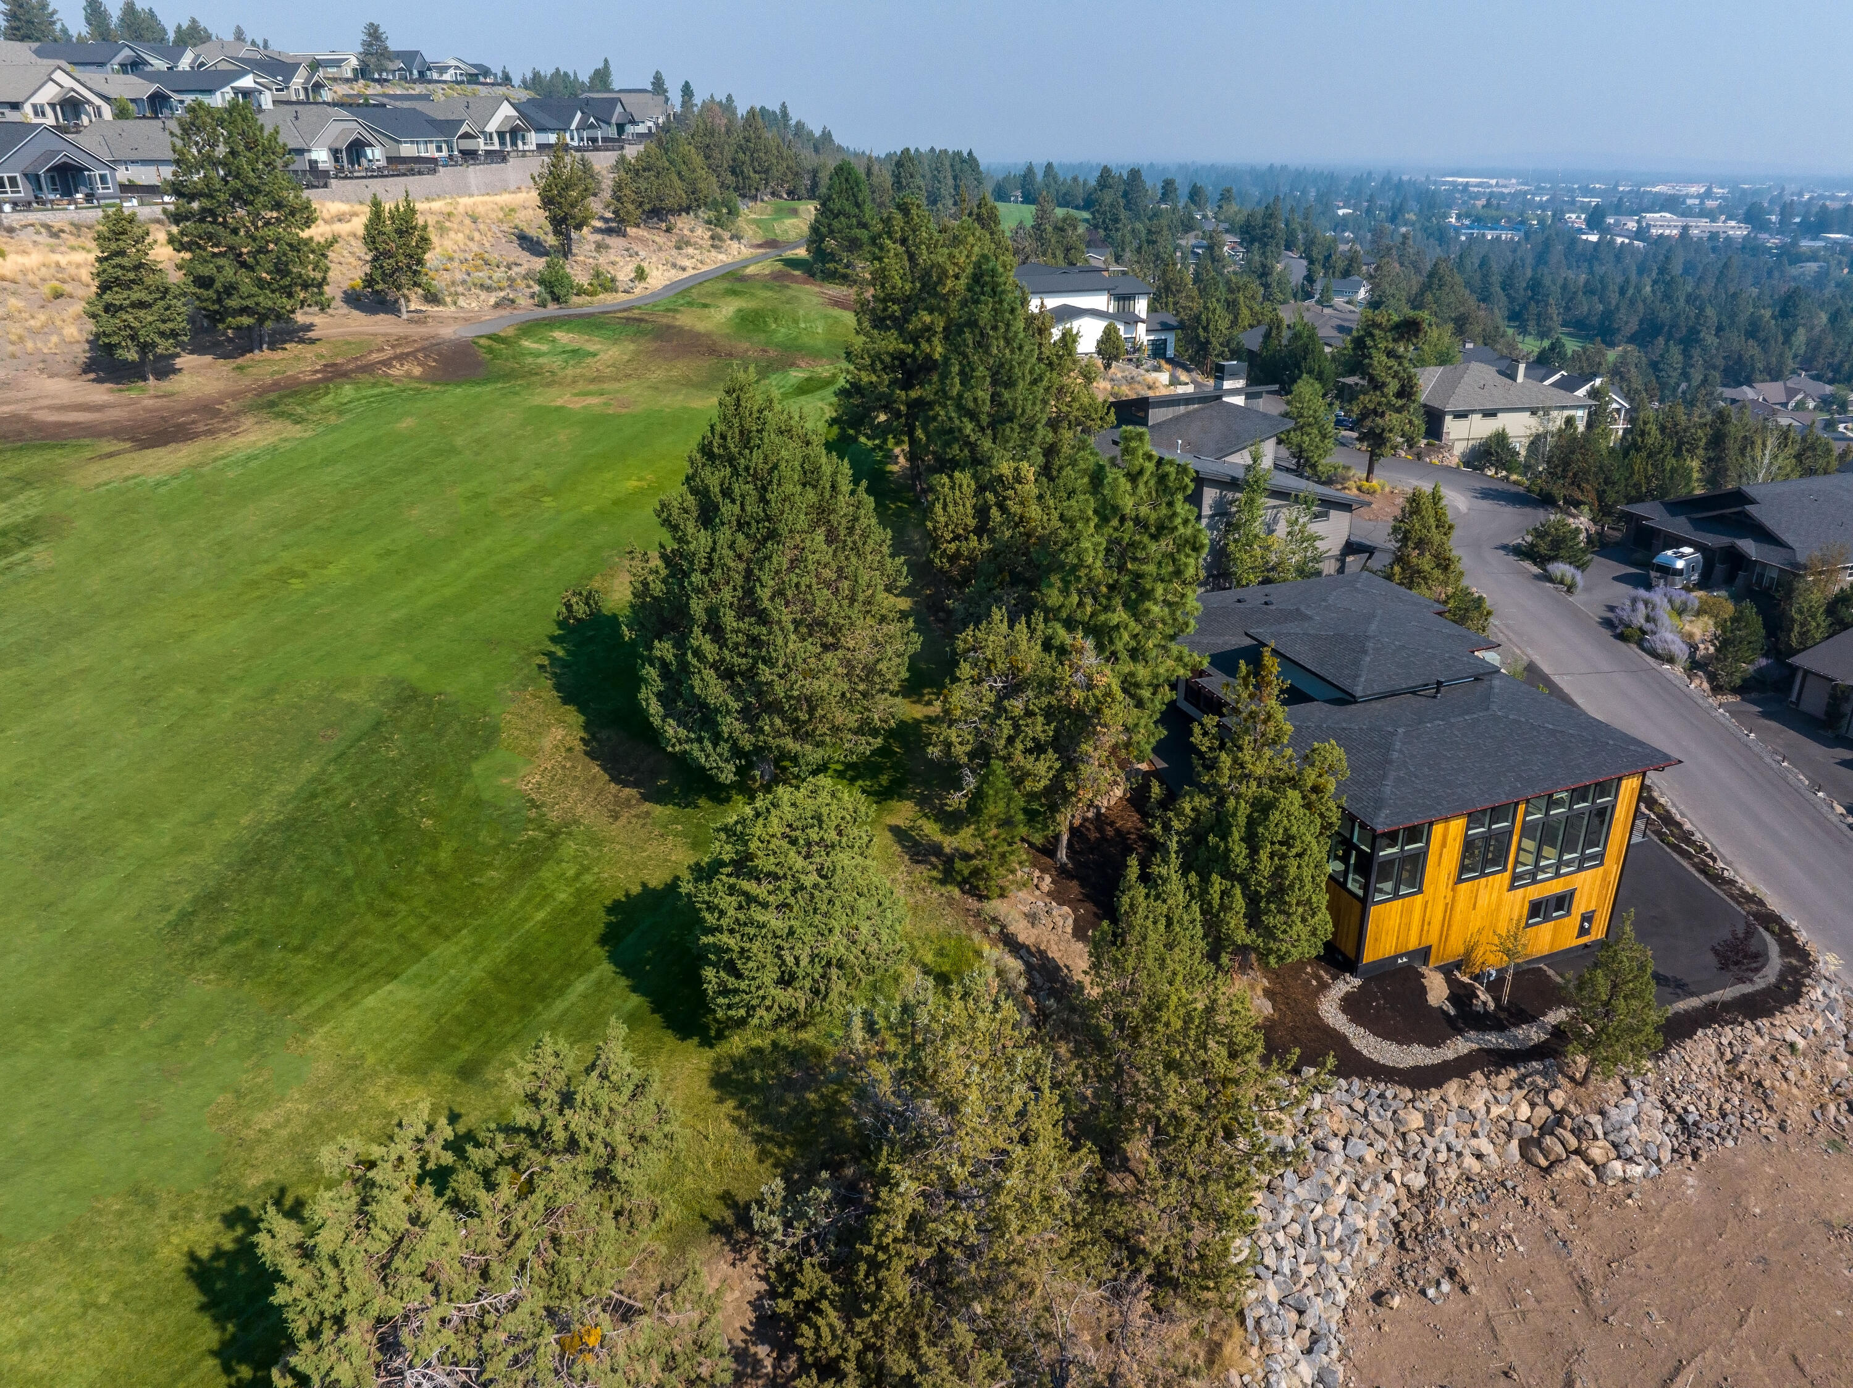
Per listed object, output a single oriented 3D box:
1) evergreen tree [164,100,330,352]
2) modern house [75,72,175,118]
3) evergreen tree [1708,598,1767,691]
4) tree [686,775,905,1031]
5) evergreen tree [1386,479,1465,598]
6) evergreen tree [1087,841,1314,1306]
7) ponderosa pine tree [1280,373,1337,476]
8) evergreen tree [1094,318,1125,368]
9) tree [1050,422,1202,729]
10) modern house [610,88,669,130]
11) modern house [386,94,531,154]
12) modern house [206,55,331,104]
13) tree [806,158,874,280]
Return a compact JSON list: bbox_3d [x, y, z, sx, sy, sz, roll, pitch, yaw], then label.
[{"bbox_3d":[-50.470,-34.280,94.840,11.760,17.500,11.760,-11,25,-24],"label":"evergreen tree"},{"bbox_3d":[-108.550,-80.690,173.000,13.500,5.800,12.500,4,23,11],"label":"modern house"},{"bbox_3d":[49.052,-3.055,77.208,2.810,5.560,2.810,0,22,0],"label":"evergreen tree"},{"bbox_3d":[-3.520,5.162,35.392,5.900,5.900,5.900,0,23,0],"label":"tree"},{"bbox_3d":[34.724,-10.178,88.329,5.210,8.950,5.210,0,22,0],"label":"evergreen tree"},{"bbox_3d":[7.167,10.167,37.043,5.600,12.700,5.600,-5,23,-12],"label":"evergreen tree"},{"bbox_3d":[38.561,-27.016,128.438,5.510,9.950,5.510,0,22,0],"label":"ponderosa pine tree"},{"bbox_3d":[19.450,-37.087,136.521,3.300,4.950,3.300,0,23,0],"label":"evergreen tree"},{"bbox_3d":[8.430,-3.730,53.560,6.580,14.880,6.580,4,23,9],"label":"tree"},{"bbox_3d":[-55.555,-106.330,234.191,14.000,7.000,14.000,4,23,9],"label":"modern house"},{"bbox_3d":[-65.943,-79.076,177.743,17.500,6.900,14.500,4,23,9],"label":"modern house"},{"bbox_3d":[-115.854,-106.546,222.268,18.500,7.100,12.500,4,23,9],"label":"modern house"},{"bbox_3d":[-10.870,-59.940,163.120,9.010,14.510,9.010,-1,22,-3],"label":"tree"}]

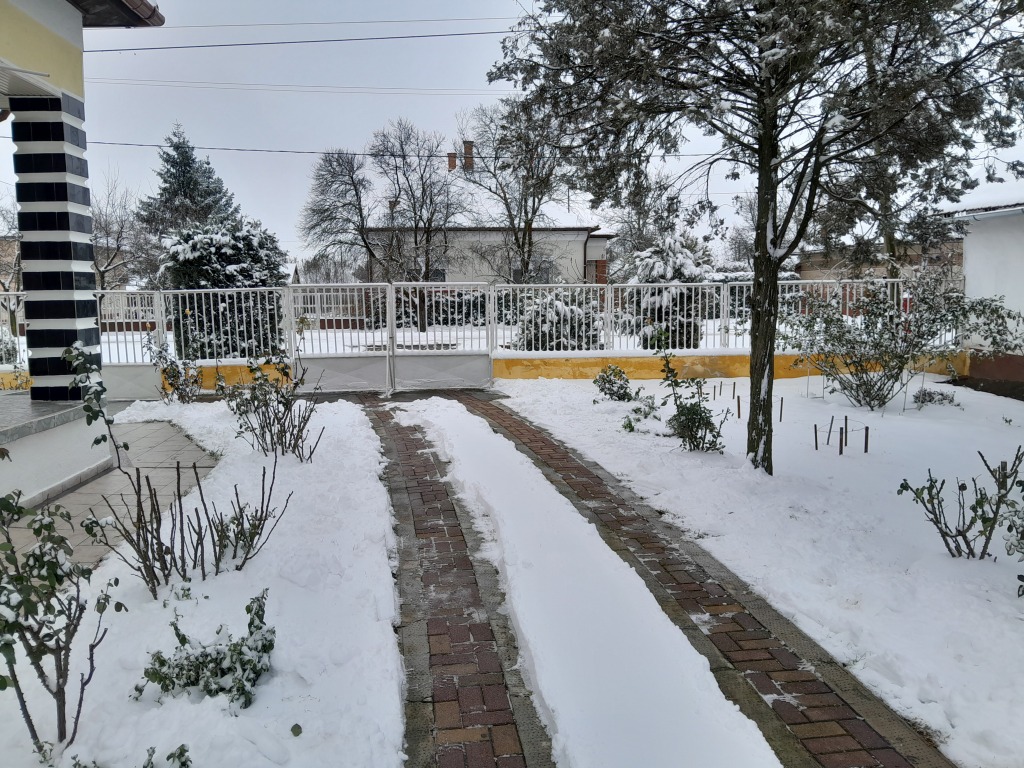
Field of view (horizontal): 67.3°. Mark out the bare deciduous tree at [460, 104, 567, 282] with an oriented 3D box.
[{"bbox_3d":[0.018,-5.998,27.995,4.077,8.342,3.800,-1,7,-5],"label":"bare deciduous tree"}]

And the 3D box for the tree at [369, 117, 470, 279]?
[{"bbox_3d":[-3.384,-5.547,27.537,3.404,7.661,3.400,-1,7,-5],"label":"tree"}]

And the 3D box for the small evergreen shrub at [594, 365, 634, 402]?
[{"bbox_3d":[1.194,-0.016,8.960,0.443,0.423,0.450,-1,7,-5],"label":"small evergreen shrub"}]

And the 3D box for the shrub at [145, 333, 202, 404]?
[{"bbox_3d":[-4.460,-0.225,10.134,0.726,0.906,0.650,-1,7,-5],"label":"shrub"}]

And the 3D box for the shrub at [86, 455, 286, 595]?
[{"bbox_3d":[-1.681,0.696,3.984,1.014,0.630,0.600,-1,7,-5],"label":"shrub"}]

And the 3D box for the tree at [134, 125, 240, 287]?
[{"bbox_3d":[-13.484,-6.331,31.958,4.493,8.617,4.600,-1,7,-5],"label":"tree"}]

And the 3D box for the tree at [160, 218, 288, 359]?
[{"bbox_3d":[-5.382,-1.630,14.398,2.397,2.881,2.300,-1,7,-5],"label":"tree"}]

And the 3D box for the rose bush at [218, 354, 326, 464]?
[{"bbox_3d":[-2.186,0.154,6.960,0.909,0.915,0.800,-1,7,-5],"label":"rose bush"}]

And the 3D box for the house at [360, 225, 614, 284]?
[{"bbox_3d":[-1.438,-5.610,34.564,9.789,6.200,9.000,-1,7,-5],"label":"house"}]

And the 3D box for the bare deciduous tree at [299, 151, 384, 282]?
[{"bbox_3d":[-6.118,-4.980,27.598,3.086,6.607,3.000,-1,7,-5],"label":"bare deciduous tree"}]

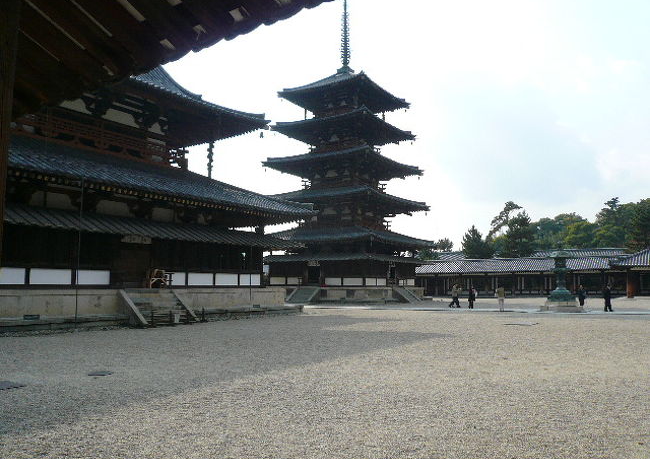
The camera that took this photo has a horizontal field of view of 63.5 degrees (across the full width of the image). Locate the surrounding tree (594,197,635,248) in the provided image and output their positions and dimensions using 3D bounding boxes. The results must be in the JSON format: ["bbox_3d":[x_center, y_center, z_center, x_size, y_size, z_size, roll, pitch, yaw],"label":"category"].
[{"bbox_3d":[60.164,2.723,108.328,8.320,19.280,8.320,-3,-7,29],"label":"surrounding tree"}]

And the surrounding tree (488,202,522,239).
[{"bbox_3d":[31.562,3.164,91.176,6.070,16.570,6.070,-2,-6,19],"label":"surrounding tree"}]

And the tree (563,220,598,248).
[{"bbox_3d":[51.872,5.365,106.039,7.310,14.460,7.310,-3,-7,26],"label":"tree"}]

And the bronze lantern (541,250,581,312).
[{"bbox_3d":[15.635,3.417,34.842,2.350,4.300,2.350,-4,-7,34],"label":"bronze lantern"}]

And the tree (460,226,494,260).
[{"bbox_3d":[25.367,5.231,86.937,5.780,11.520,5.780,-1,-6,16],"label":"tree"}]

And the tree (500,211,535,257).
[{"bbox_3d":[32.124,3.911,87.077,5.790,14.250,5.790,-2,-6,20],"label":"tree"}]

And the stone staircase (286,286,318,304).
[{"bbox_3d":[-1.973,6.057,48.385,2.650,1.350,1.750,-4,-7,34],"label":"stone staircase"}]

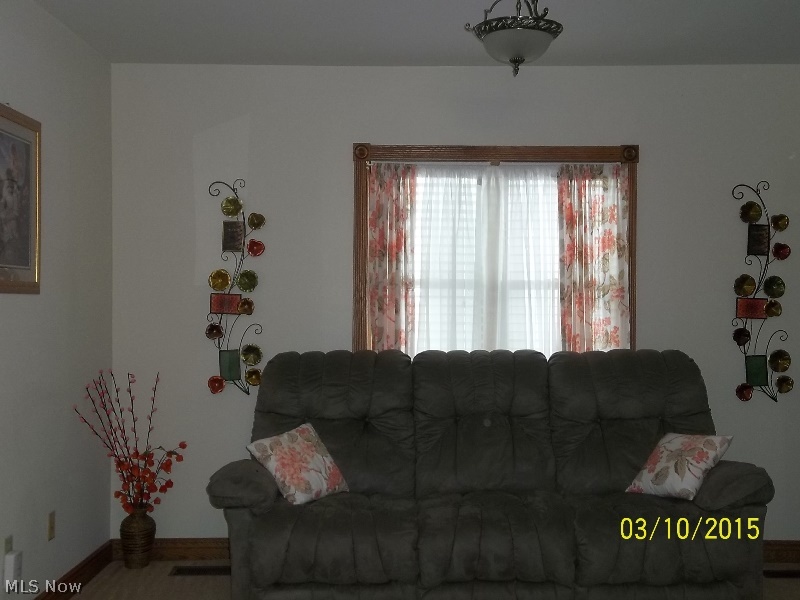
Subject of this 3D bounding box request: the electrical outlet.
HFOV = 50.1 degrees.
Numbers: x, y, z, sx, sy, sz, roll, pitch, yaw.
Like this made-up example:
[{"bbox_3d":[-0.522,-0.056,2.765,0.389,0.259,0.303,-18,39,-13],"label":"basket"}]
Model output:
[{"bbox_3d":[-1.418,0.926,3.502,0.012,0.114,0.070,0,0,0],"label":"electrical outlet"}]

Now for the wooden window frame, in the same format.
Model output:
[{"bbox_3d":[0.470,-0.080,4.210,1.400,1.370,0.070,0,0,0],"label":"wooden window frame"}]

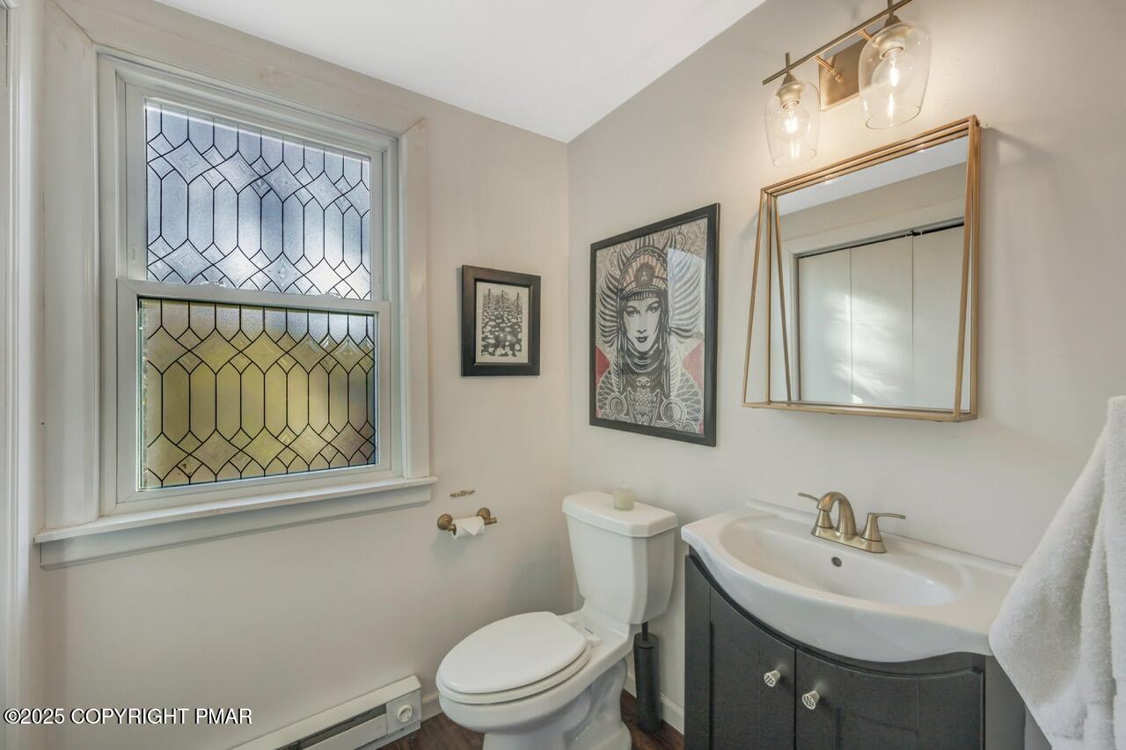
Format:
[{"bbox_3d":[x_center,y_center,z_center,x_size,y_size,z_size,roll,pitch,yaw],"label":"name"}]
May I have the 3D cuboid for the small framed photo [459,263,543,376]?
[{"bbox_3d":[-0.260,-0.219,1.876,0.369,0.445,0.022,-1,1,-35],"label":"small framed photo"}]

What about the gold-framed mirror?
[{"bbox_3d":[0.680,-0.220,1.058,0.138,0.615,0.457,-1,1,-35],"label":"gold-framed mirror"}]

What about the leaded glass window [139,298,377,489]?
[{"bbox_3d":[-0.958,0.055,1.443,0.646,0.558,0.030,-1,1,-35],"label":"leaded glass window"}]

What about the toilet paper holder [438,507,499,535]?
[{"bbox_3d":[-0.375,0.589,1.756,0.225,0.074,0.105,-1,1,-35],"label":"toilet paper holder"}]

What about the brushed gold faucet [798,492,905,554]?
[{"bbox_3d":[0.613,0.326,0.980,0.181,0.137,0.221,-1,1,-35],"label":"brushed gold faucet"}]

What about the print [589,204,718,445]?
[{"bbox_3d":[0.317,-0.167,1.681,0.020,0.789,0.647,-1,1,-35],"label":"print"}]

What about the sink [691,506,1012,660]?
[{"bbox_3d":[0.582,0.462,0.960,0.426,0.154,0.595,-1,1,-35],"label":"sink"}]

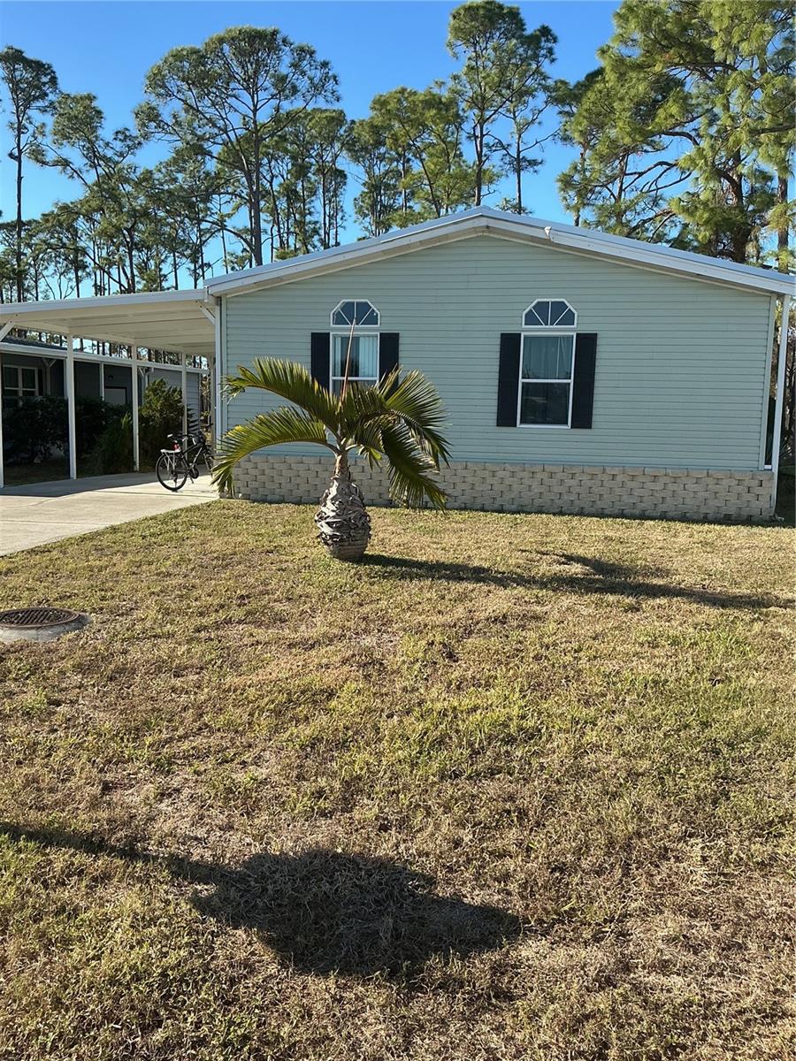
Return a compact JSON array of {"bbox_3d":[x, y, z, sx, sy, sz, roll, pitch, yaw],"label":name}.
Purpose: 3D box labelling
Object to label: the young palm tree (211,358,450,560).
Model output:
[{"bbox_3d":[-0.670,-0.765,9.050,2.420,2.050,2.050,1,8,0],"label":"young palm tree"}]

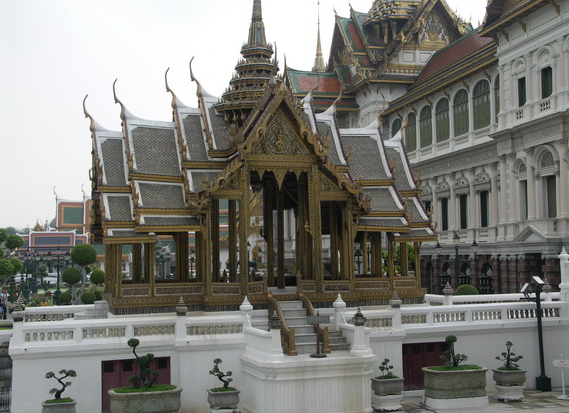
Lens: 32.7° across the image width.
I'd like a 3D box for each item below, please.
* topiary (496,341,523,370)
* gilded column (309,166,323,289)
[{"bbox_3d":[5.583,3.697,24.069,0.640,0.680,0.560,0,-3,-16],"label":"topiary"},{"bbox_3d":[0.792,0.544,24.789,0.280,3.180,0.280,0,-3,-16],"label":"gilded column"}]

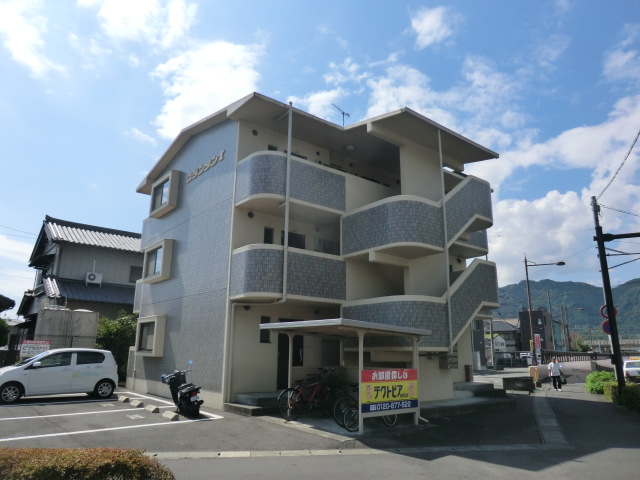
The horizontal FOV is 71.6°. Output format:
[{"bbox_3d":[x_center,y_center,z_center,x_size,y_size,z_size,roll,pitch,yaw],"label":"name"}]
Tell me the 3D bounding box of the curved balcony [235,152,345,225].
[{"bbox_3d":[-0.817,-1.513,13.202,2.895,1.397,1.508,11,-17,-38],"label":"curved balcony"}]

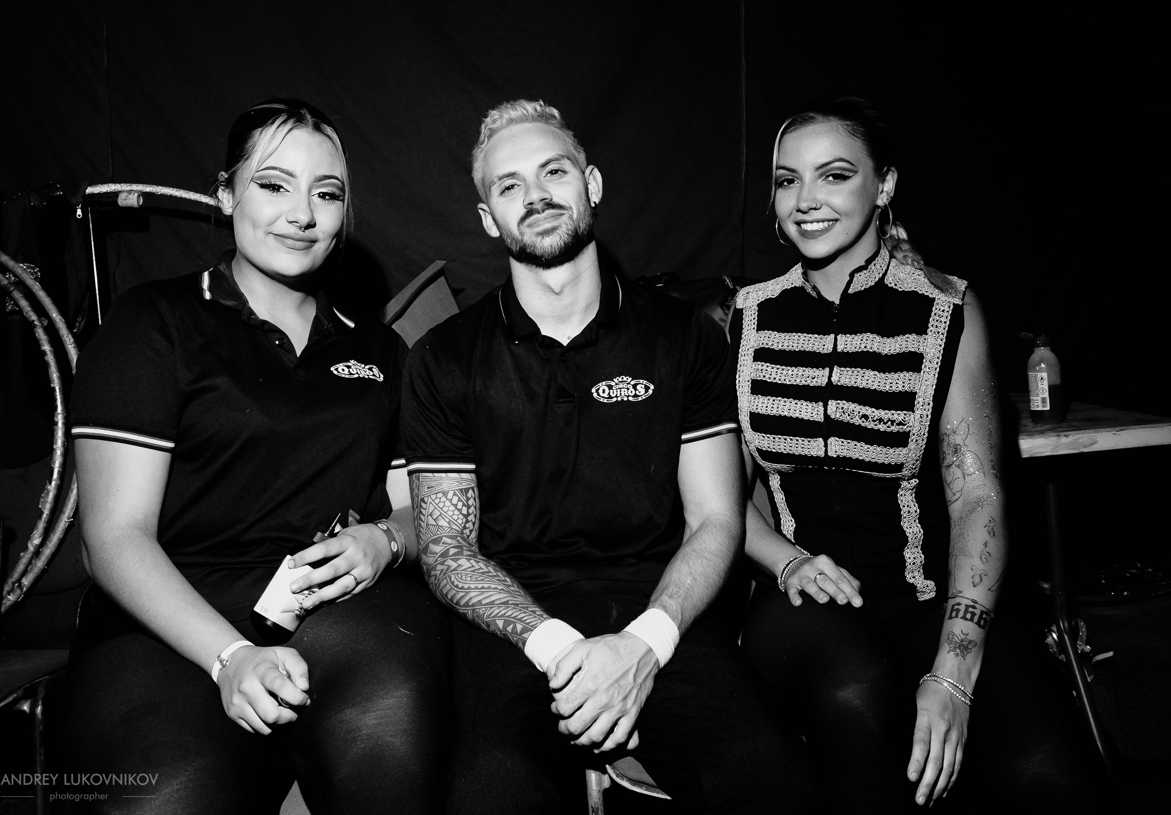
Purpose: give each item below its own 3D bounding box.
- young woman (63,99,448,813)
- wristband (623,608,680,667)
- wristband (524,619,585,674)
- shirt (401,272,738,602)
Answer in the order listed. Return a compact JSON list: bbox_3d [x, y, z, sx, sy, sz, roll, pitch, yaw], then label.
[{"bbox_3d":[-0.400,0.245,1.160,0.510,1.290,0.700,-4,8,-27],"label":"young woman"},{"bbox_3d":[0.083,0.293,1.165,0.063,0.050,0.055,37,-26,7],"label":"wristband"},{"bbox_3d":[-0.042,0.303,1.165,0.050,0.063,0.055,38,-9,25],"label":"wristband"},{"bbox_3d":[-0.025,0.047,1.400,0.500,0.500,0.300,-1,7,0],"label":"shirt"}]

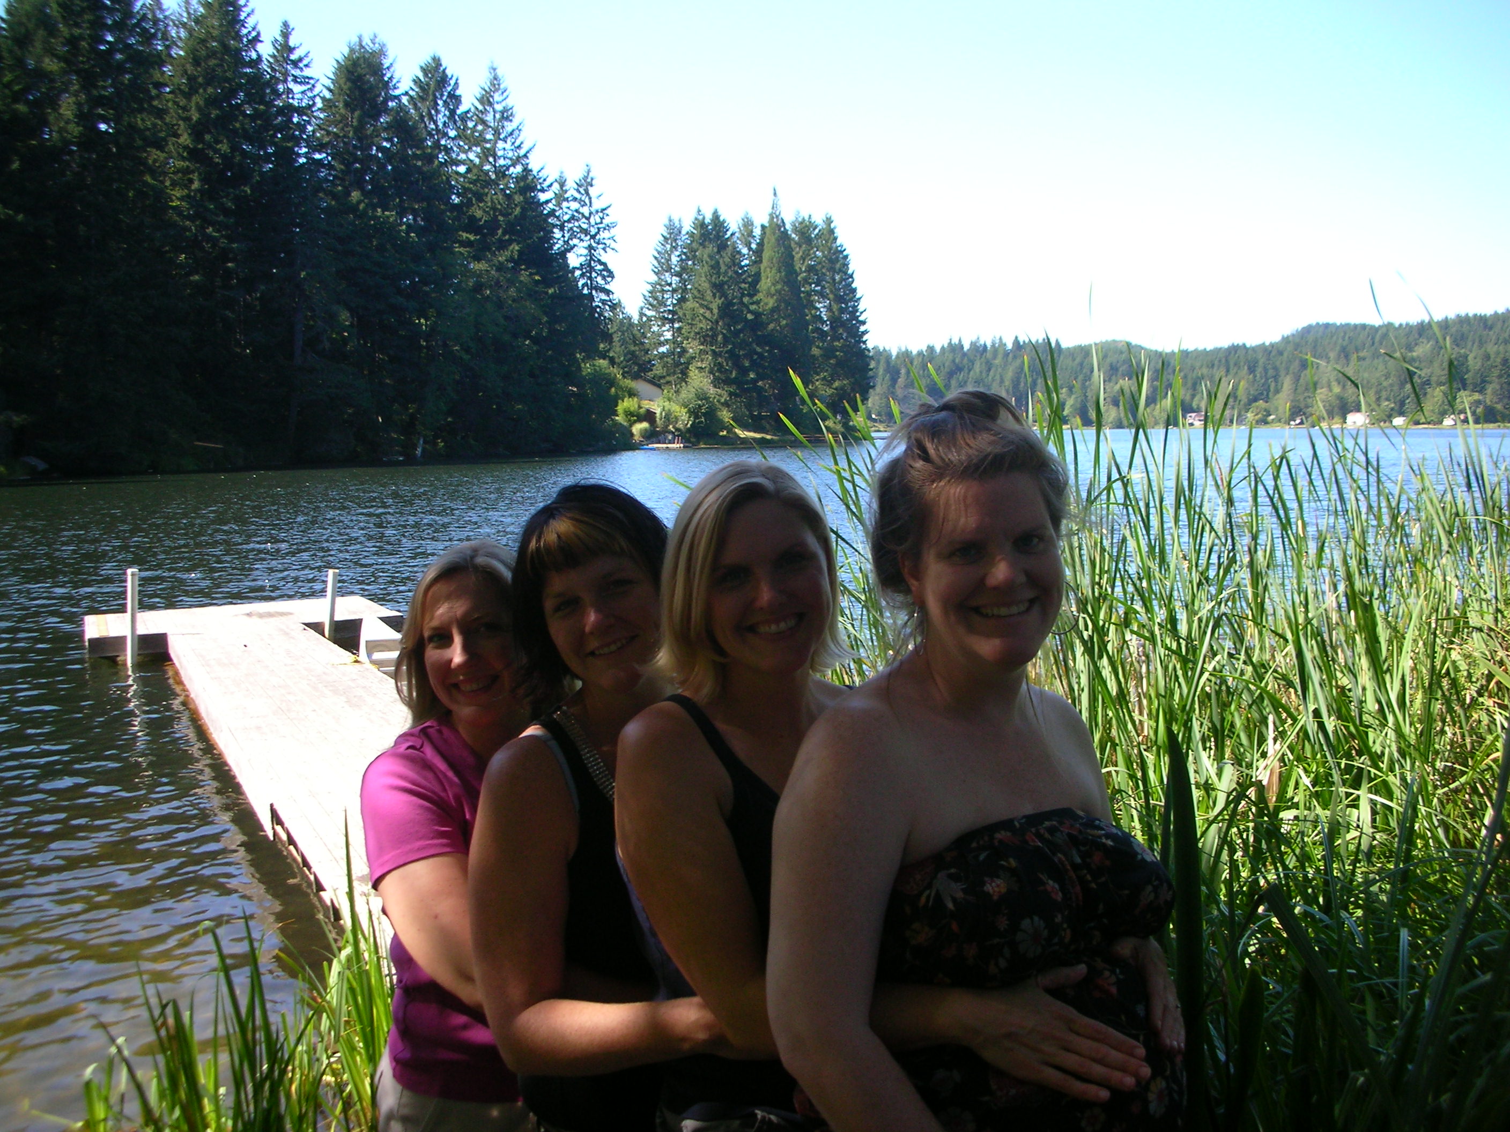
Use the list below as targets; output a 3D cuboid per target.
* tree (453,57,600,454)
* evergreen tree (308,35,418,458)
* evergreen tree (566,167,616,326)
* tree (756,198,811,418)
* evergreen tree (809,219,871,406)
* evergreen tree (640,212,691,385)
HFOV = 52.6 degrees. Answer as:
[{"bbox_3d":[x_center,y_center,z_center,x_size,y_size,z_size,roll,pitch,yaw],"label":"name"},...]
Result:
[{"bbox_3d":[-17.968,-22.828,114.687,10.300,29.010,10.300,0,5,0],"label":"tree"},{"bbox_3d":[-24.668,-19.620,94.827,7.200,25.920,7.200,0,5,0],"label":"evergreen tree"},{"bbox_3d":[-14.836,-23.966,135.952,4.900,23.150,4.900,0,5,0],"label":"evergreen tree"},{"bbox_3d":[3.009,-28.216,168.827,6.600,25.930,6.600,0,5,0],"label":"tree"},{"bbox_3d":[9.348,-28.352,176.892,8.200,24.480,8.200,0,5,0],"label":"evergreen tree"},{"bbox_3d":[-9.455,-28.154,169.047,6.200,21.060,6.200,0,5,0],"label":"evergreen tree"}]

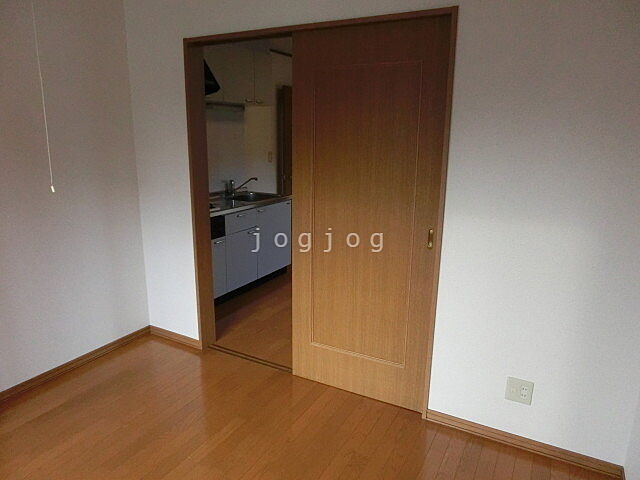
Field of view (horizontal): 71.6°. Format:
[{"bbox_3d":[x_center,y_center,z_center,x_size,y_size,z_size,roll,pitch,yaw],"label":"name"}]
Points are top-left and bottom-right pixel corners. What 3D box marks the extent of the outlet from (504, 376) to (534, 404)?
[{"bbox_3d":[0.947,0.724,2.110,0.116,0.121,0.010,8,15,27],"label":"outlet"}]

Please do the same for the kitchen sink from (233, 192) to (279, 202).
[{"bbox_3d":[-0.700,-0.345,4.502,0.420,0.170,0.540,8,15,27],"label":"kitchen sink"}]

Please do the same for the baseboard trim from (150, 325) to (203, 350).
[{"bbox_3d":[-1.056,0.708,3.212,0.495,0.065,0.013,8,15,27],"label":"baseboard trim"}]

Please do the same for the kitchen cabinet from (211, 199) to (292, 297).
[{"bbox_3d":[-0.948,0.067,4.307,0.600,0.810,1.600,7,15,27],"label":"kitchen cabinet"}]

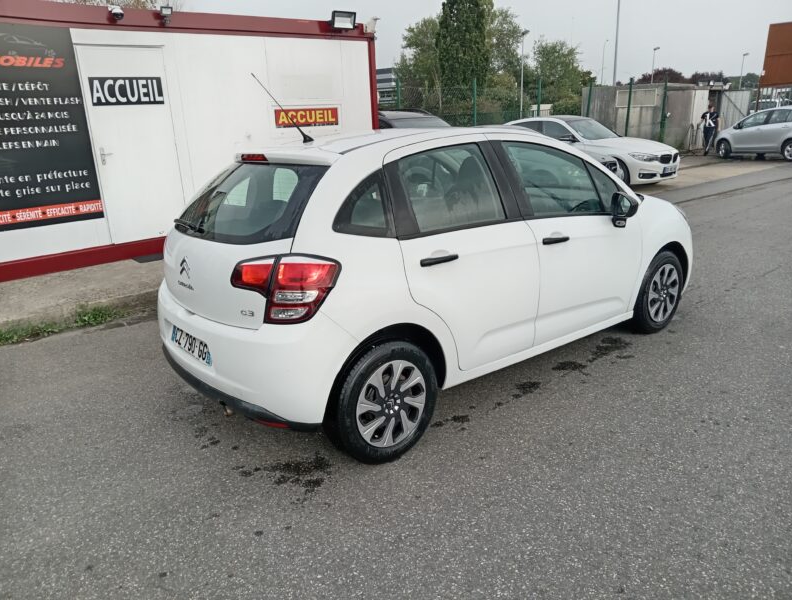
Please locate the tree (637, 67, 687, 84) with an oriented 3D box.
[{"bbox_3d":[27.645,-21.165,60.749,5.780,6.310,5.780,-3,17,0],"label":"tree"}]

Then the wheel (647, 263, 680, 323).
[{"bbox_3d":[1.869,-0.059,4.167,0.415,0.415,0.170,-15,21,-36],"label":"wheel"}]

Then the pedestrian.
[{"bbox_3d":[11.118,-6.001,20.458,0.580,1.770,0.420,3,18,19],"label":"pedestrian"}]

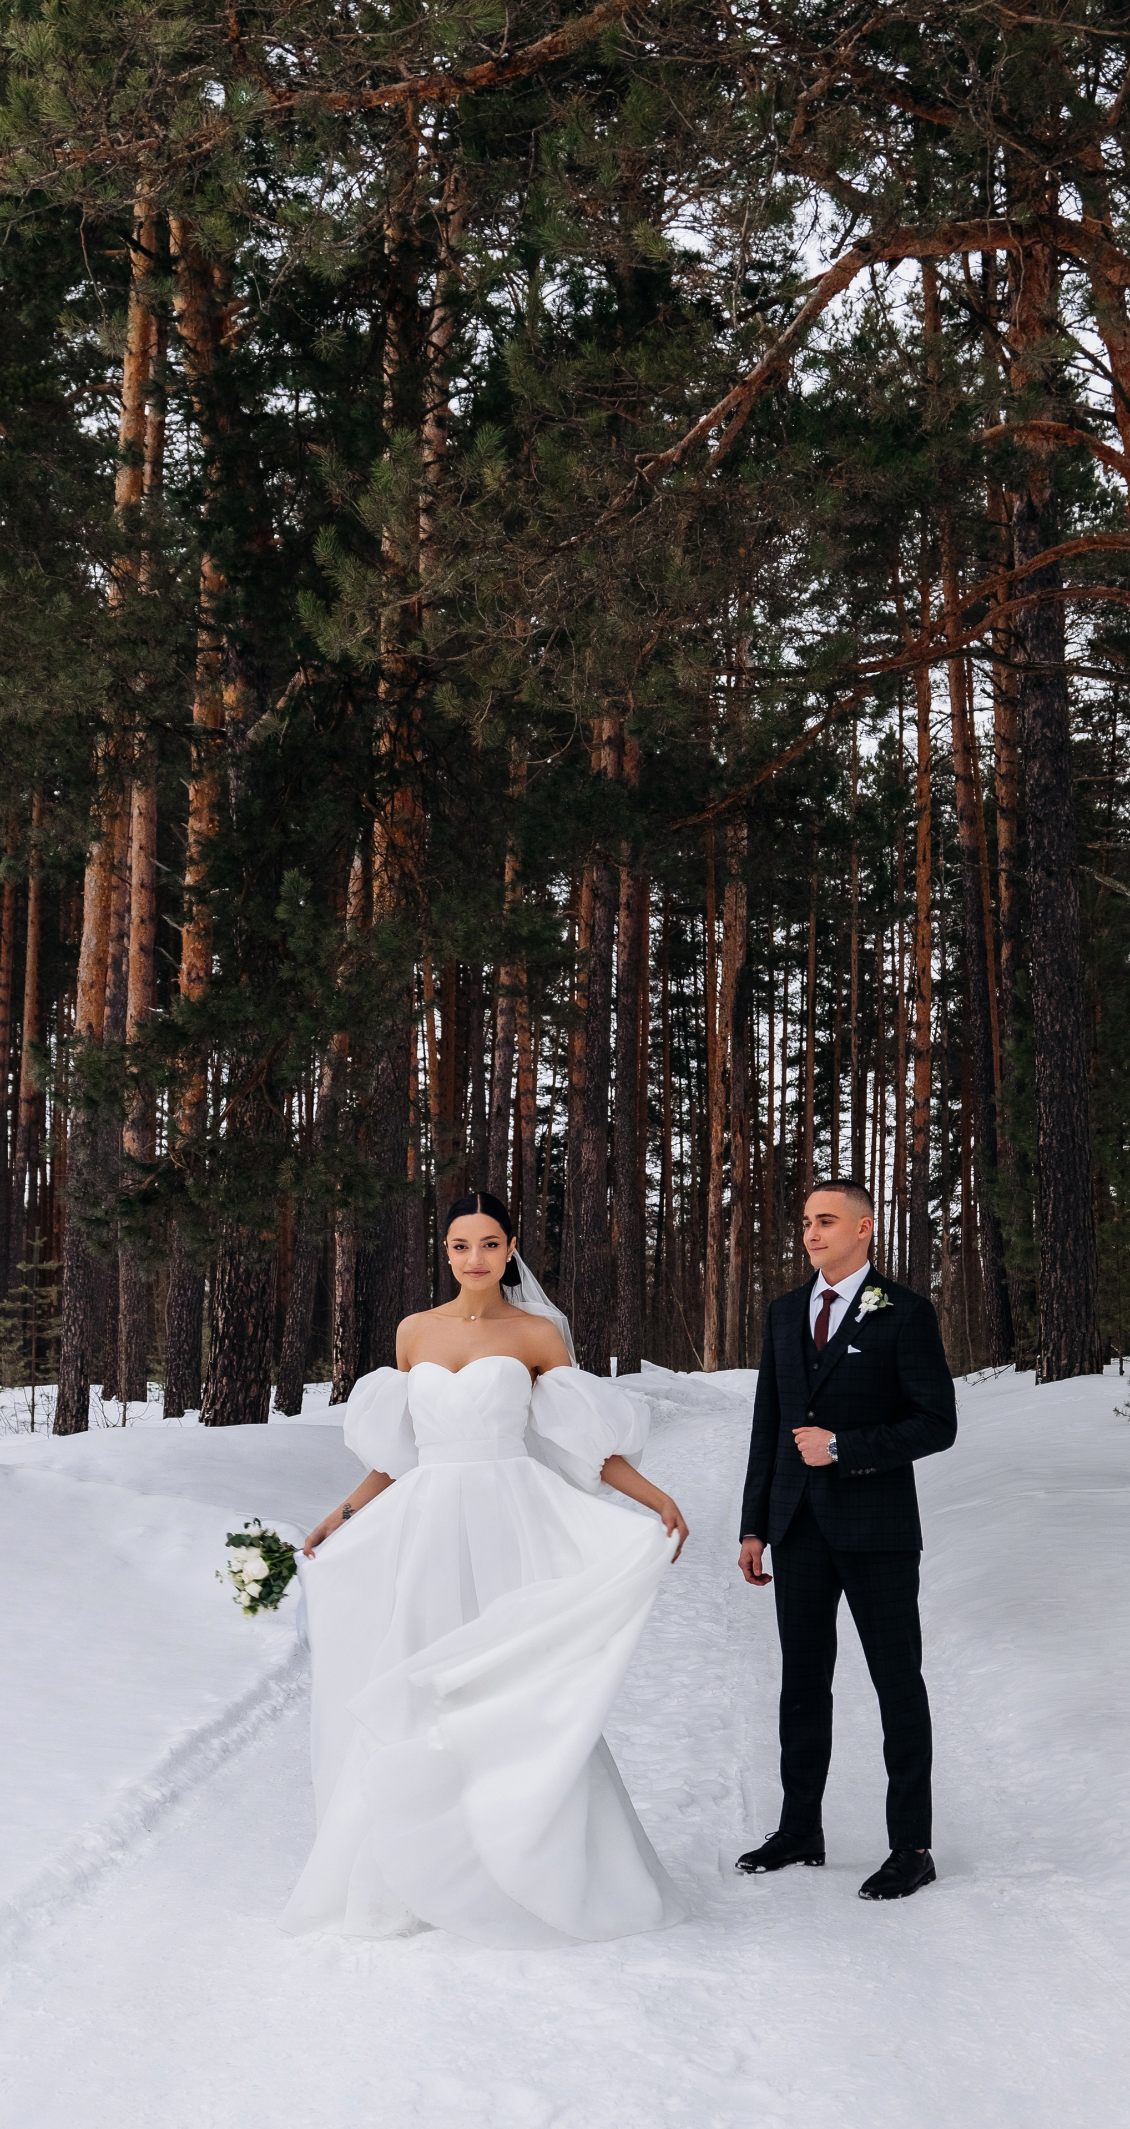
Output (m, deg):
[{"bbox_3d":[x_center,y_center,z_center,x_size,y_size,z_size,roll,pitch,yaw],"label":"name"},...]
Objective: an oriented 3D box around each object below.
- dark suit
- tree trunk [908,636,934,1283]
[{"bbox_3d":[0.737,1.258,5.381,0.560,1.451,0.380,-5,-9,34],"label":"dark suit"},{"bbox_3d":[6.292,-1.418,36.508,0.340,12.606,0.340,0,-8,0],"label":"tree trunk"}]

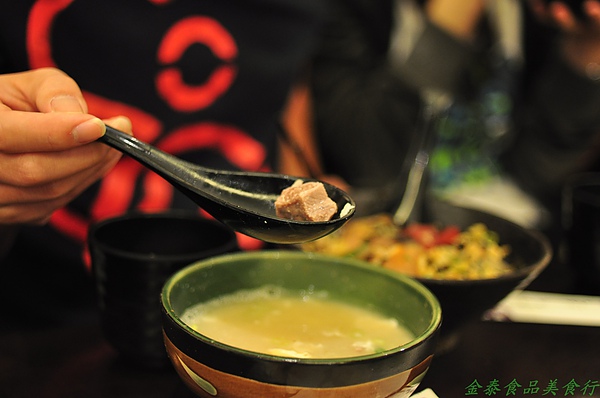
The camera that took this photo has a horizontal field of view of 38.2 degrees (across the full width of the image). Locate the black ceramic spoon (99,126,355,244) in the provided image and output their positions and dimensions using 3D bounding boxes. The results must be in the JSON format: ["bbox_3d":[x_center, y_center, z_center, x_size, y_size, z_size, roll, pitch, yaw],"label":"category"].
[{"bbox_3d":[-0.048,-0.012,0.402,0.153,0.045,0.046,11,26,16],"label":"black ceramic spoon"}]

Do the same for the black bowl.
[{"bbox_3d":[0.074,0.055,0.595,0.182,0.068,0.182,3,16,-1],"label":"black bowl"}]

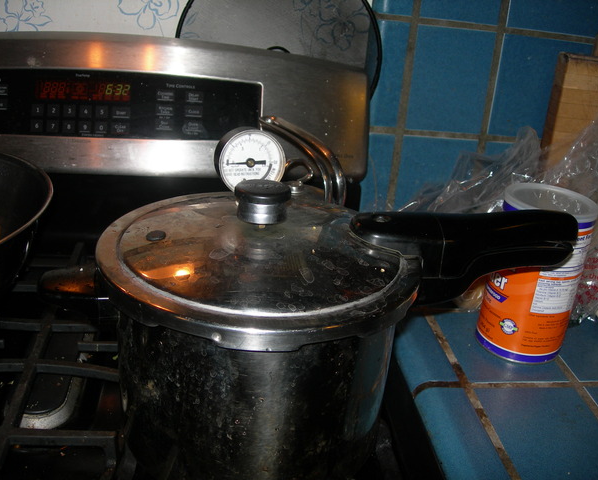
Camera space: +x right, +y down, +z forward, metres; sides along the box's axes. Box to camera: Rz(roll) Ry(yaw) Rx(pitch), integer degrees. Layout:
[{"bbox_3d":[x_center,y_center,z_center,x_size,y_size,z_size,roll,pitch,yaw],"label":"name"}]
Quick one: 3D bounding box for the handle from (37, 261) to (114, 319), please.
[{"bbox_3d":[-0.153,0.038,0.490,0.053,0.030,0.047,-3,25,-17],"label":"handle"}]

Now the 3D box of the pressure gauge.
[{"bbox_3d":[-0.039,-0.062,0.565,0.054,0.060,0.028,-4,25,-19],"label":"pressure gauge"}]

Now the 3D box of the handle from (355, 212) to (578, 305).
[{"bbox_3d":[0.135,0.011,0.570,0.206,0.070,0.036,-3,25,-17],"label":"handle"}]

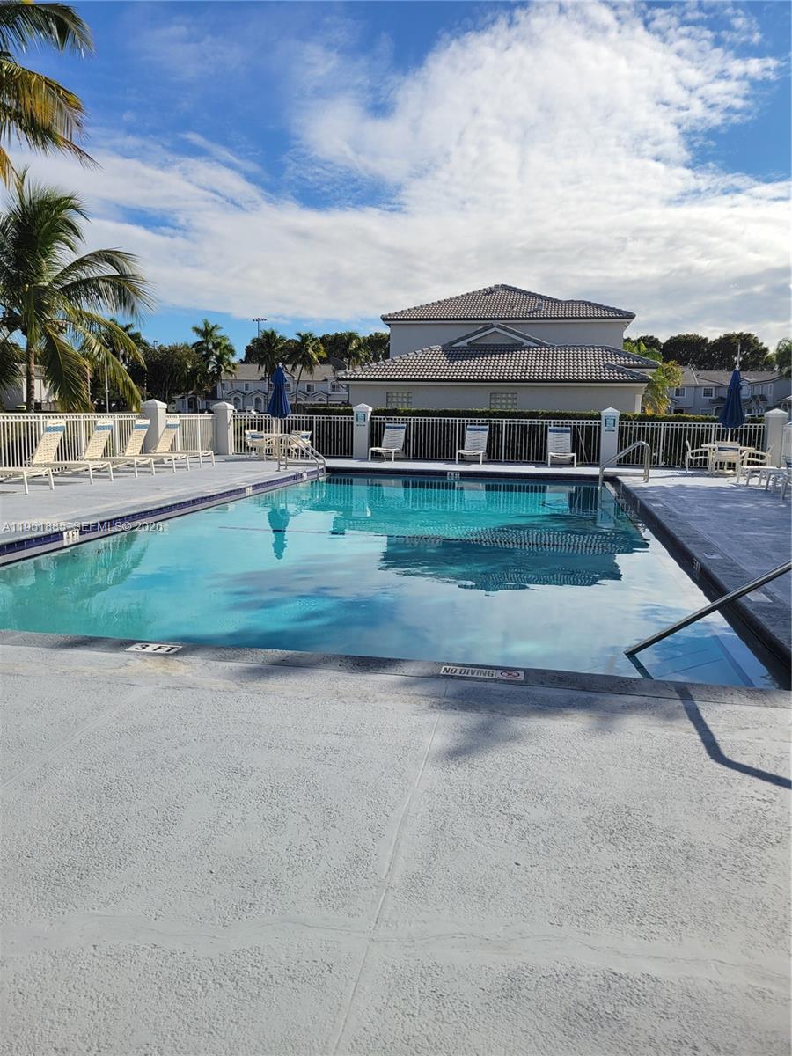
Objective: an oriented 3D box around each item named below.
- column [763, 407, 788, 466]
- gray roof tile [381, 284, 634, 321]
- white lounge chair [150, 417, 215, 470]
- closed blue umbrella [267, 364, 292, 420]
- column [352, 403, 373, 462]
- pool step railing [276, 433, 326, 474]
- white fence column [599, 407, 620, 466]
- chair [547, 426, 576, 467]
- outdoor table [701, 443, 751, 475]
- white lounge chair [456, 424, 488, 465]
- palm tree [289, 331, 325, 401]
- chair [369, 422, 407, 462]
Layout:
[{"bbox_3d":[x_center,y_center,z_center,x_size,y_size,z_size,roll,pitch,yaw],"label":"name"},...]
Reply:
[{"bbox_3d":[9.920,-2.271,20.716,0.460,1.585,0.460,3,9,11],"label":"column"},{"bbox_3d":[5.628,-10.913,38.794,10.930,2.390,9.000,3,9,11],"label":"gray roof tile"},{"bbox_3d":[-5.155,-2.020,19.088,1.350,1.090,0.690,3,9,11],"label":"white lounge chair"},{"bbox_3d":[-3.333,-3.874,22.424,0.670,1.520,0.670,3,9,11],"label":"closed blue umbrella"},{"bbox_3d":[-0.953,-2.743,22.677,0.460,1.585,0.460,3,9,11],"label":"column"},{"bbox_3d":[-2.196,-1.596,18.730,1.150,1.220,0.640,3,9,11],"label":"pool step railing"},{"bbox_3d":[5.785,-2.453,21.479,0.460,1.585,0.460,3,9,11],"label":"white fence column"},{"bbox_3d":[4.502,-2.175,21.394,0.680,1.020,1.400,3,9,11],"label":"chair"},{"bbox_3d":[8.417,-1.748,20.122,1.200,0.710,1.200,3,9,11],"label":"outdoor table"},{"bbox_3d":[2.181,-2.300,21.971,0.680,1.020,1.400,3,9,16],"label":"white lounge chair"},{"bbox_3d":[-9.686,-16.401,86.009,4.100,9.740,4.100,3,9,11],"label":"palm tree"},{"bbox_3d":[-0.182,-2.441,22.651,0.680,1.020,1.400,4,9,19],"label":"chair"}]

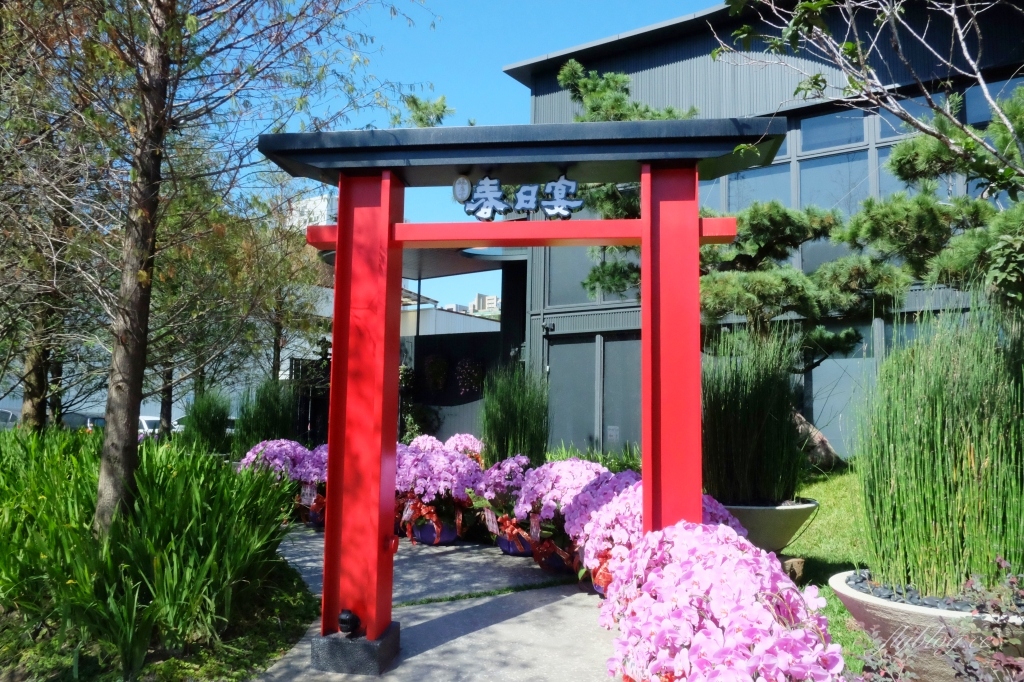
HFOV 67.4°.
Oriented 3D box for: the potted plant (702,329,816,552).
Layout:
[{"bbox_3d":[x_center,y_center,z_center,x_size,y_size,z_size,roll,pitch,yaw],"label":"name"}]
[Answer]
[{"bbox_3d":[2.418,0.991,7.442,1.070,2.181,1.070,-1,-6,18],"label":"potted plant"}]

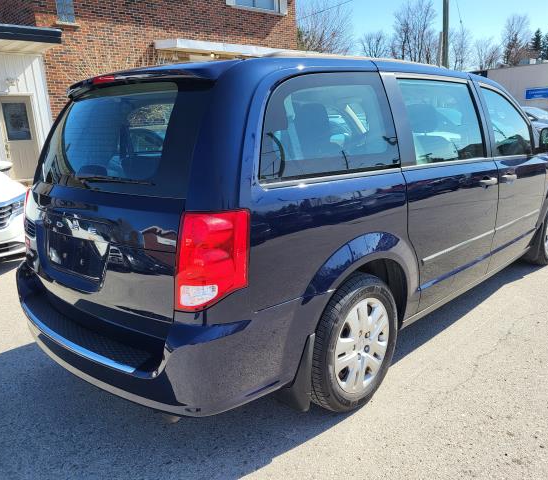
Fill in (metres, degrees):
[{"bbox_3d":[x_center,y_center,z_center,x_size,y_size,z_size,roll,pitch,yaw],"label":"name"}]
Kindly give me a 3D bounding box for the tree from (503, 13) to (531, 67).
[{"bbox_3d":[26.341,-18.714,52.000,3.100,10.300,3.100,4,15,26],"label":"tree"}]

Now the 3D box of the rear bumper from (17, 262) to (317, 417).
[{"bbox_3d":[-0.754,0.325,2.329,1.950,0.430,0.650,11,19,43],"label":"rear bumper"}]

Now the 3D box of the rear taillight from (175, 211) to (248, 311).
[{"bbox_3d":[-0.216,0.078,1.617,0.240,0.380,0.210,11,19,43],"label":"rear taillight"}]

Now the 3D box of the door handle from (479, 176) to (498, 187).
[{"bbox_3d":[1.302,-0.348,2.913,0.055,0.050,0.230,11,19,43],"label":"door handle"}]

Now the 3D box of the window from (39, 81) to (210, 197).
[{"bbox_3d":[-0.751,-0.457,2.179,1.420,0.490,0.120,11,-7,43],"label":"window"}]

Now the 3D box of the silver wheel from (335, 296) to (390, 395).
[{"bbox_3d":[0.391,0.498,2.331,0.150,0.465,0.465,11,19,43],"label":"silver wheel"}]

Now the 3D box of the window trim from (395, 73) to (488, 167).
[{"bbox_3d":[0.924,-0.643,2.590,1.070,0.480,0.080,-16,4,-44],"label":"window trim"}]

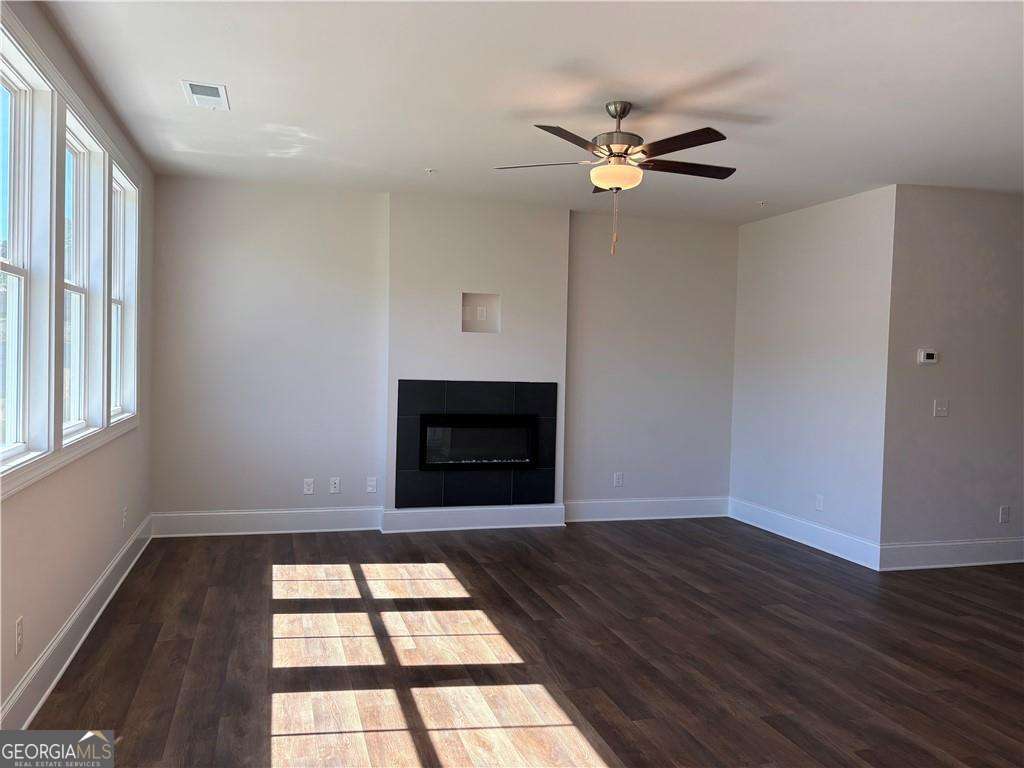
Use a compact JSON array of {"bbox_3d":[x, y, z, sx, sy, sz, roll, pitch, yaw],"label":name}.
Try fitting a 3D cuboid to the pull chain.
[{"bbox_3d":[0.527,-0.822,3.934,0.030,0.333,0.025,1,2,-17],"label":"pull chain"}]

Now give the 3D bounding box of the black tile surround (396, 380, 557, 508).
[{"bbox_3d":[-0.275,0.502,6.441,1.378,1.047,0.025,1,2,-17],"label":"black tile surround"}]

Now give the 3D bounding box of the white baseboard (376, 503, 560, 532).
[{"bbox_3d":[-0.297,1.129,6.456,1.568,0.187,0.025,1,2,-17],"label":"white baseboard"}]

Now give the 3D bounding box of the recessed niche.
[{"bbox_3d":[-0.268,-0.591,6.462,0.326,0.324,0.100,1,2,-17],"label":"recessed niche"}]

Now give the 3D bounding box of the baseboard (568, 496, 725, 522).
[{"bbox_3d":[1.235,1.153,7.074,1.754,0.187,0.025,1,2,-17],"label":"baseboard"}]

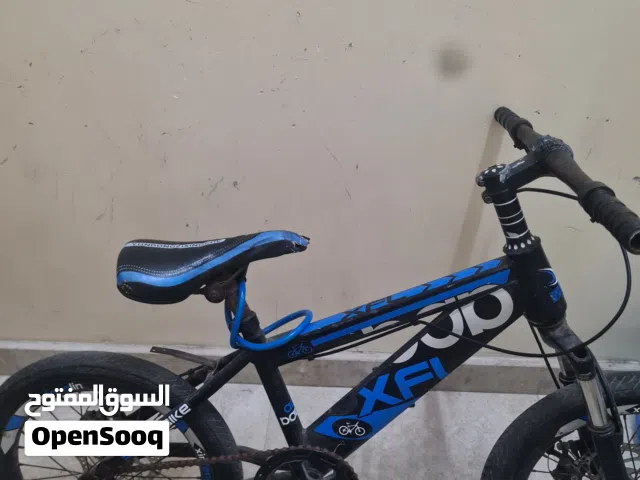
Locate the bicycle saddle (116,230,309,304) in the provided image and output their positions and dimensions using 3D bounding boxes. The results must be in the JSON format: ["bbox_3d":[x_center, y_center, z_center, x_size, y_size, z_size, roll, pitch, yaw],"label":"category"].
[{"bbox_3d":[-0.152,0.027,0.728,0.265,0.087,0.155,-3,22,4],"label":"bicycle saddle"}]

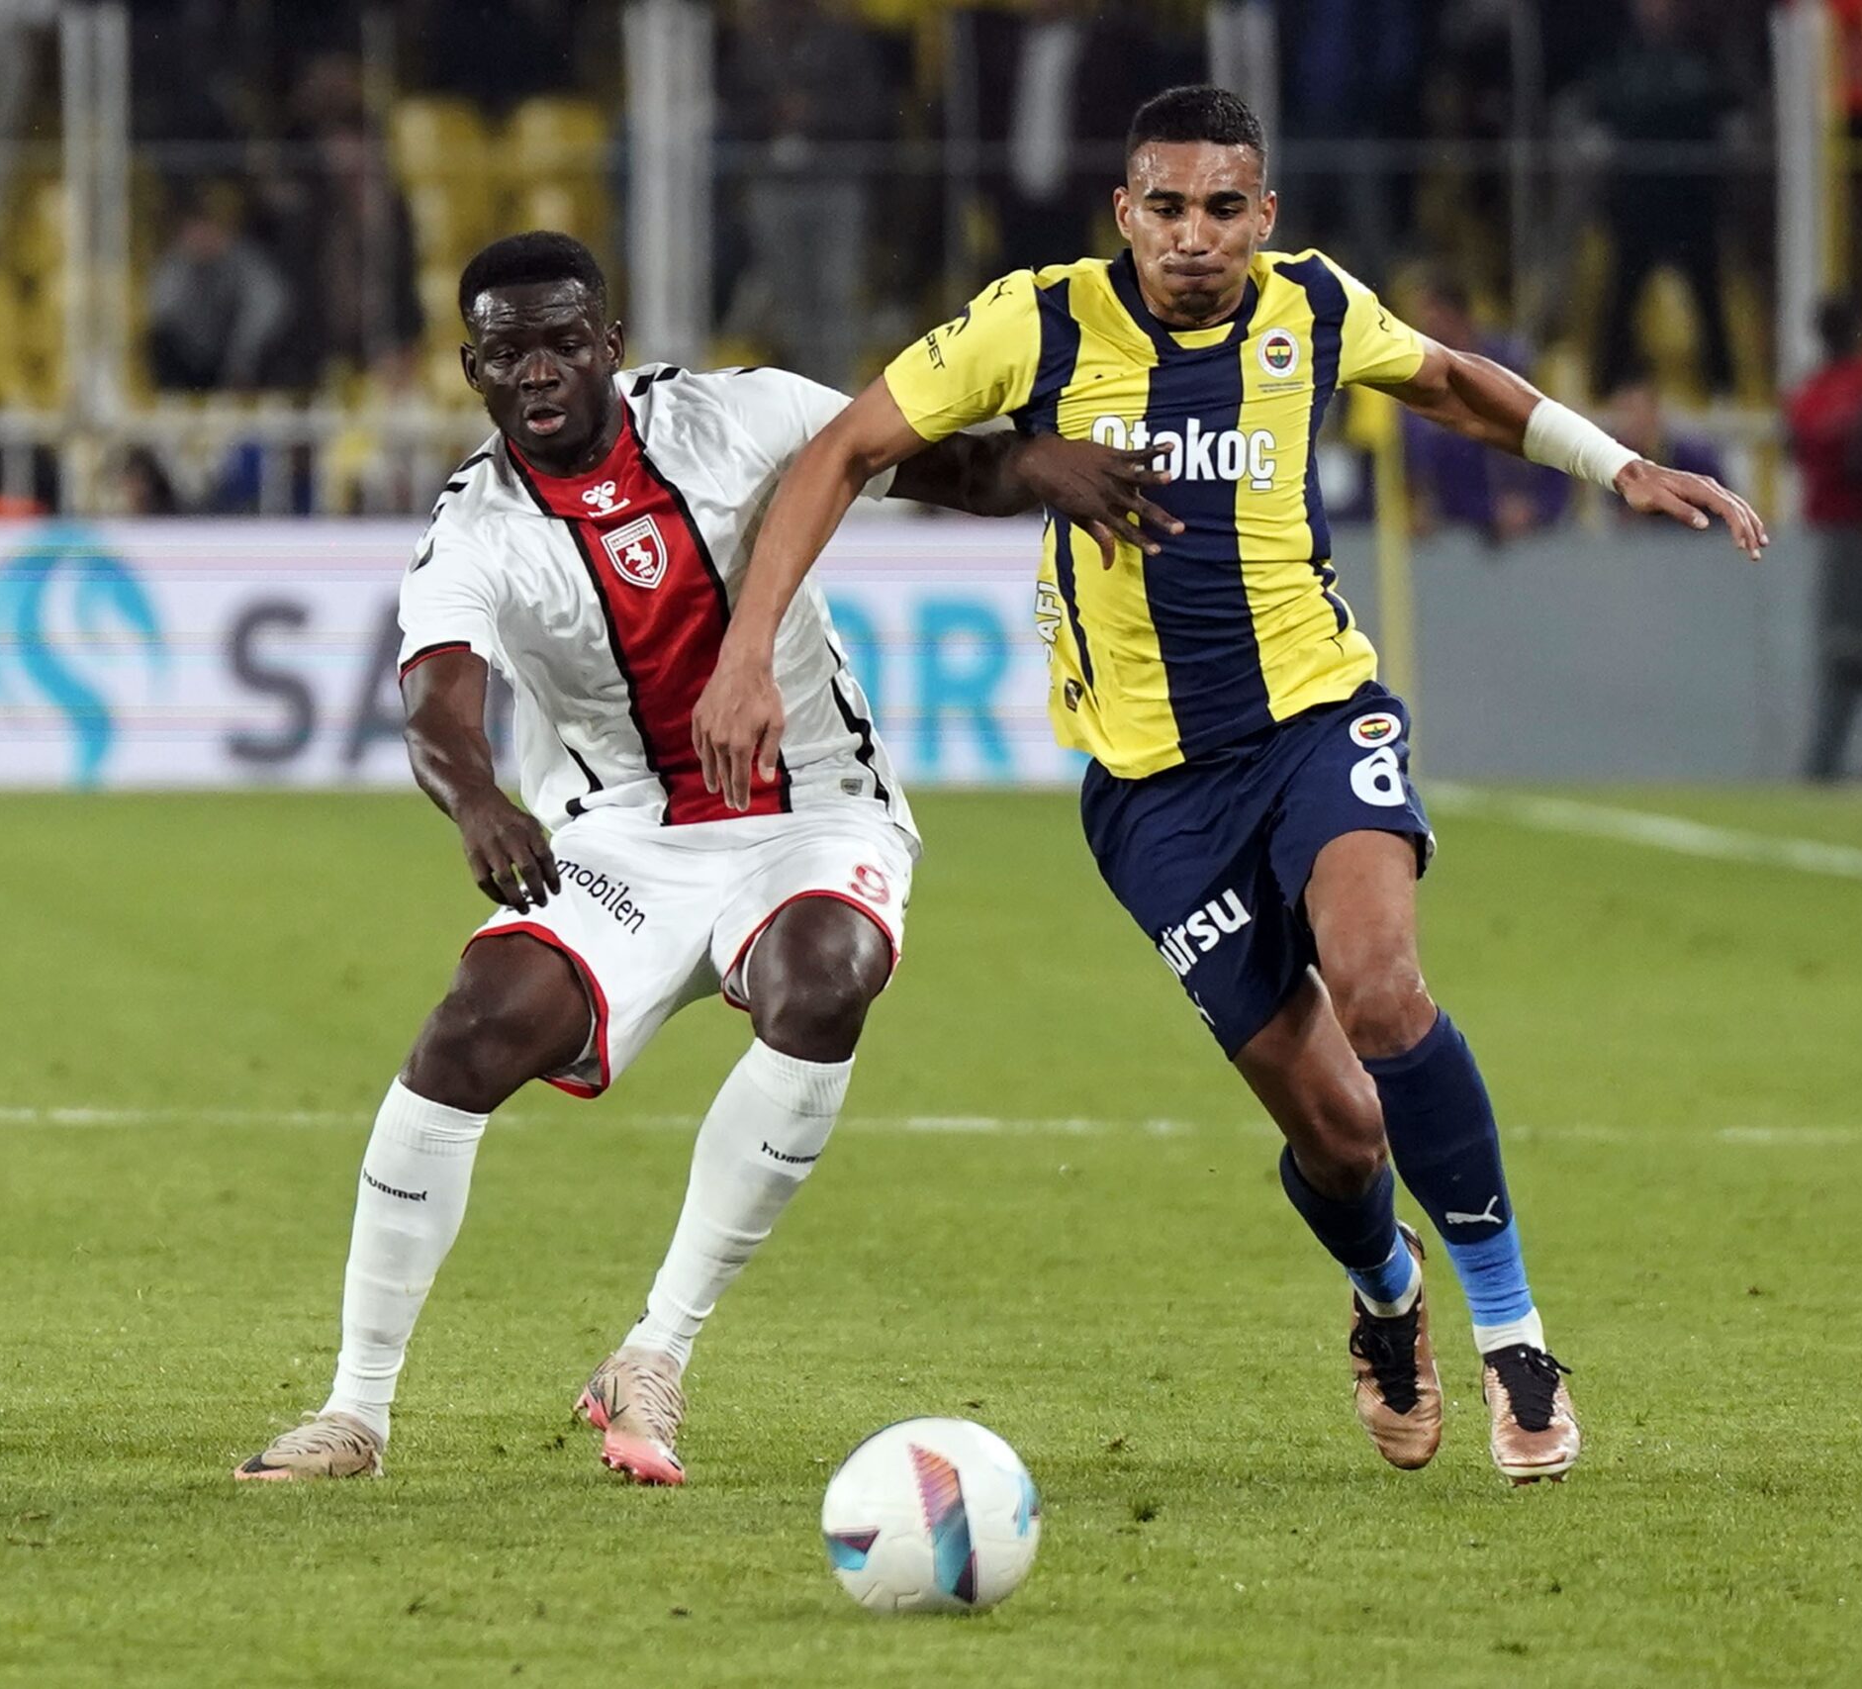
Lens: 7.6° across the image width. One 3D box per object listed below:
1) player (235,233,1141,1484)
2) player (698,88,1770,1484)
[{"bbox_3d":[-0.260,0.018,16.250,1.090,1.450,0.780,0,1,5],"label":"player"},{"bbox_3d":[0.350,-0.065,16.200,1.220,1.620,0.820,0,1,-3],"label":"player"}]

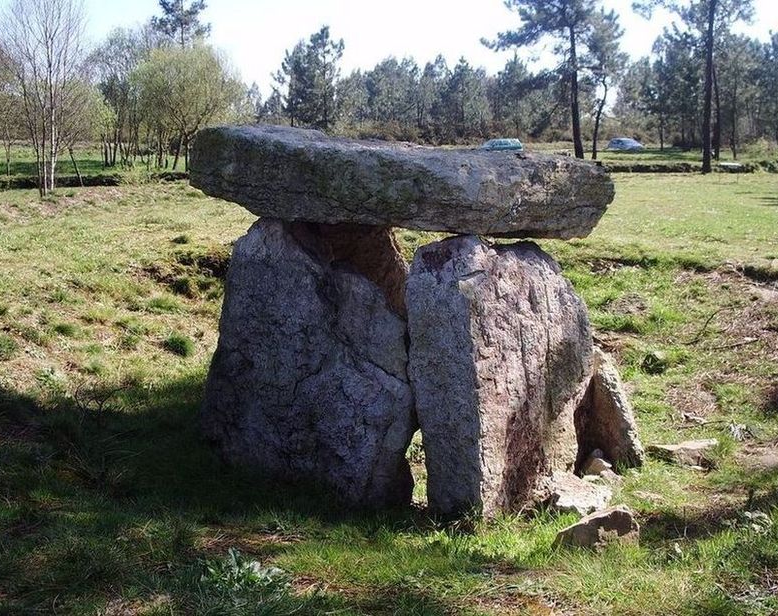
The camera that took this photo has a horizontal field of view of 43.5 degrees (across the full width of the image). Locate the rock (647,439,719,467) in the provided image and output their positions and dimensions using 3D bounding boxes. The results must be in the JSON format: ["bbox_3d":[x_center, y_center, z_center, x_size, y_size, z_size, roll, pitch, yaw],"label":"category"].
[{"bbox_3d":[1.870,0.905,6.200,0.450,0.140,0.310,0,10,0],"label":"rock"}]

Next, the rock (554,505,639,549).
[{"bbox_3d":[1.060,1.107,4.980,0.430,0.170,0.290,0,10,0],"label":"rock"}]

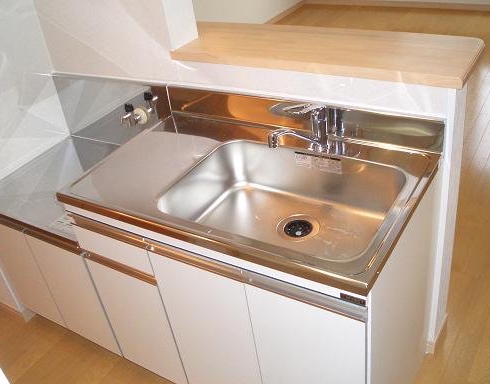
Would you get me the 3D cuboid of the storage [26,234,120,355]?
[{"bbox_3d":[-0.584,0.362,1.856,0.280,0.473,0.020,13,40,30],"label":"storage"}]

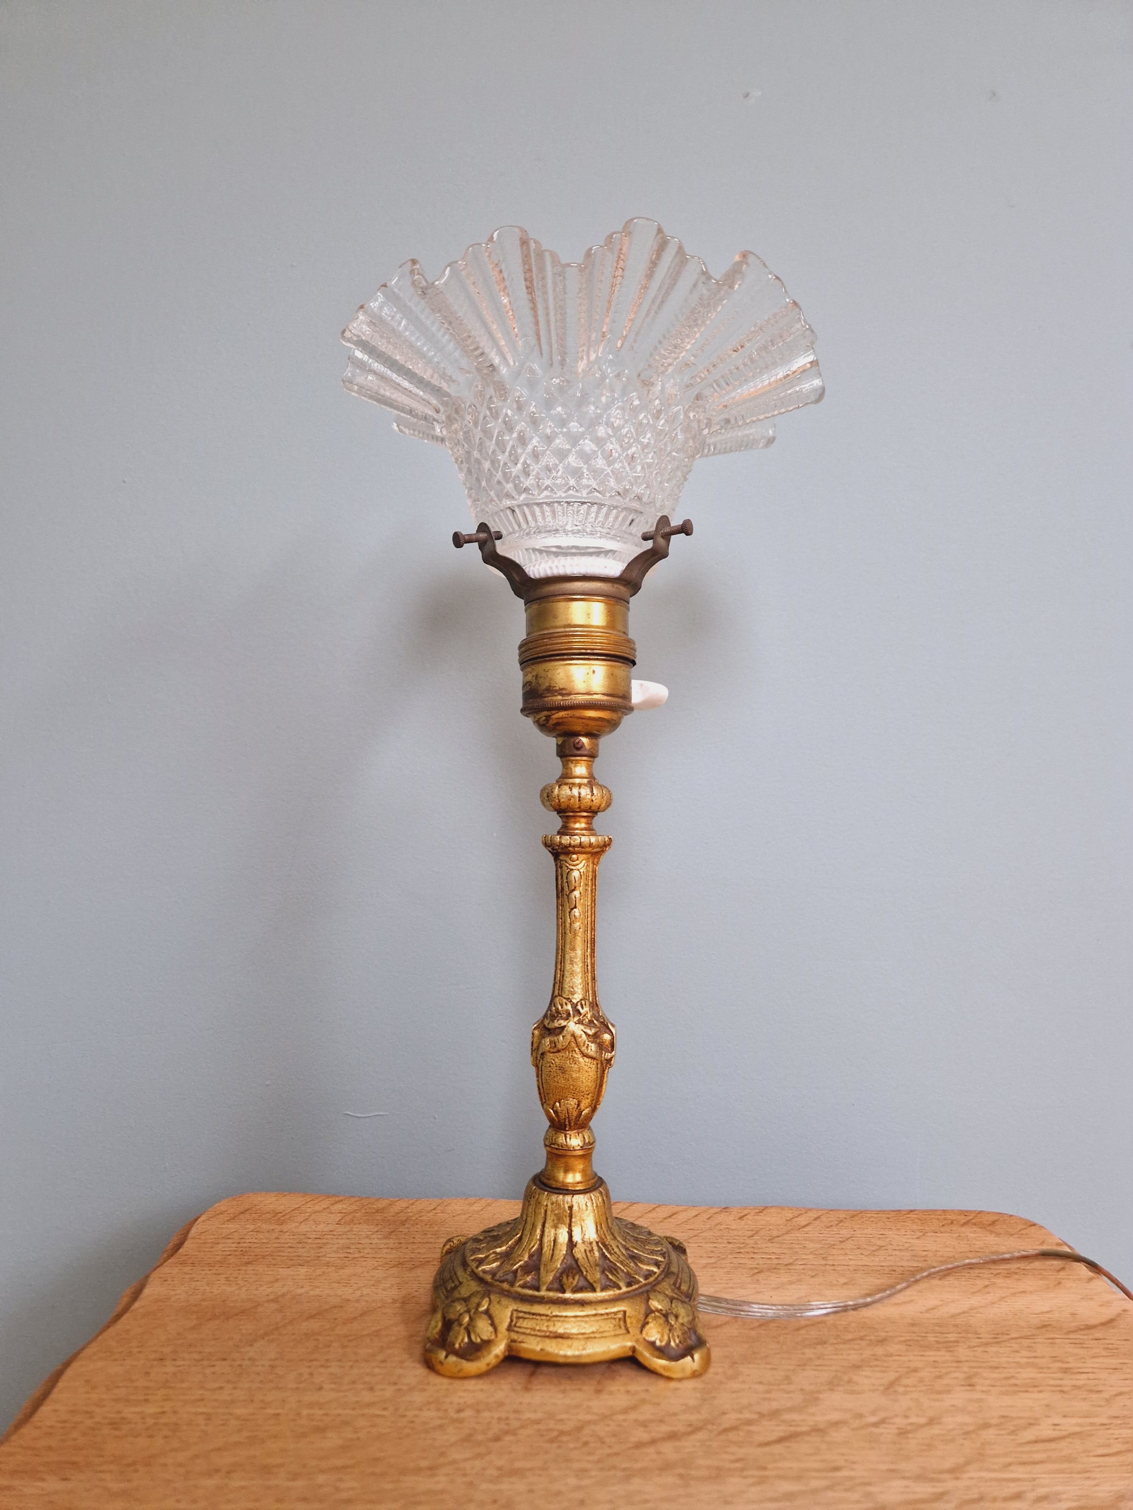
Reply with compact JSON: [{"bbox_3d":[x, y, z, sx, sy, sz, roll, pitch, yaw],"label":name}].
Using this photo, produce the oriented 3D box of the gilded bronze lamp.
[{"bbox_3d":[0.003,0.027,0.388,0.185,0.370,0.185,1,-4,0],"label":"gilded bronze lamp"}]

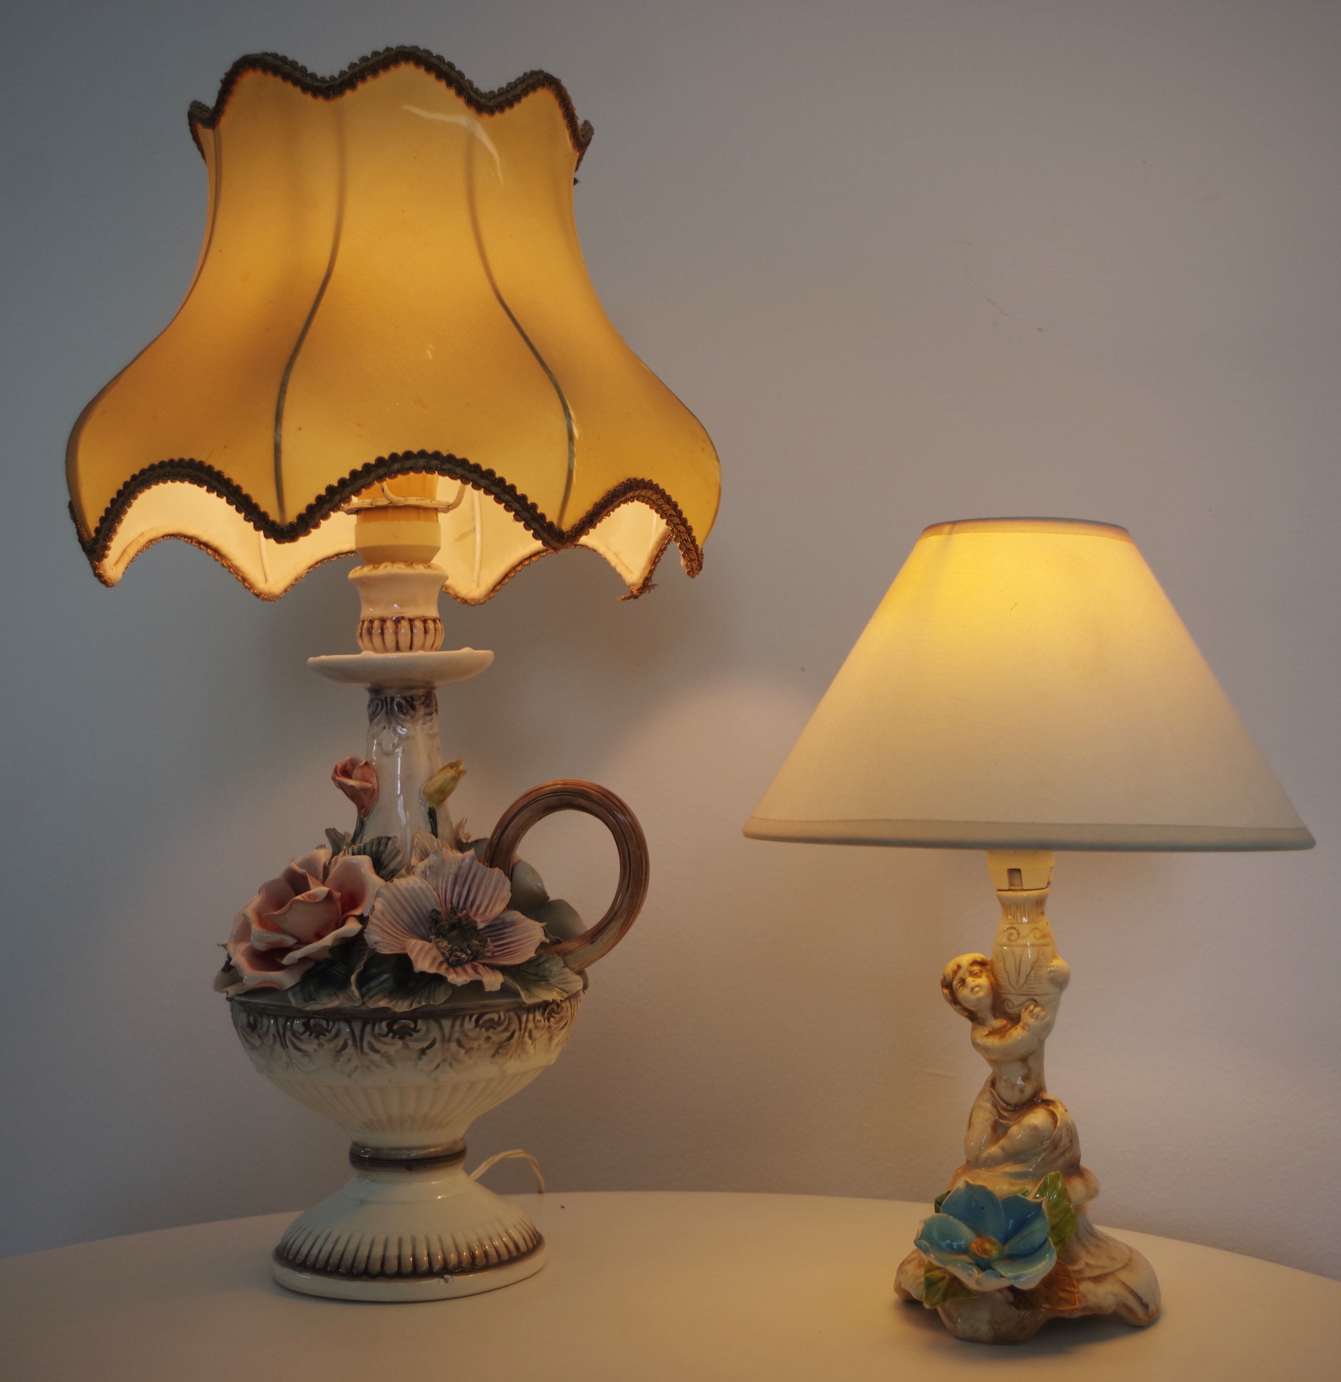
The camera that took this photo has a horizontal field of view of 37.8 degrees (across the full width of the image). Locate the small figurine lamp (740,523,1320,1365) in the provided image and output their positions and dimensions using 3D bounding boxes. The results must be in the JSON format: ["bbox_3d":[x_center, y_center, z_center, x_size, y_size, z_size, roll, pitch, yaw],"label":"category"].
[{"bbox_3d":[0.163,0.102,0.883,0.258,0.351,0.258,-2,-3,10],"label":"small figurine lamp"}]

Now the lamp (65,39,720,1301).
[{"bbox_3d":[-0.138,-0.003,0.991,0.328,0.583,0.328,-1,-3,-3],"label":"lamp"}]

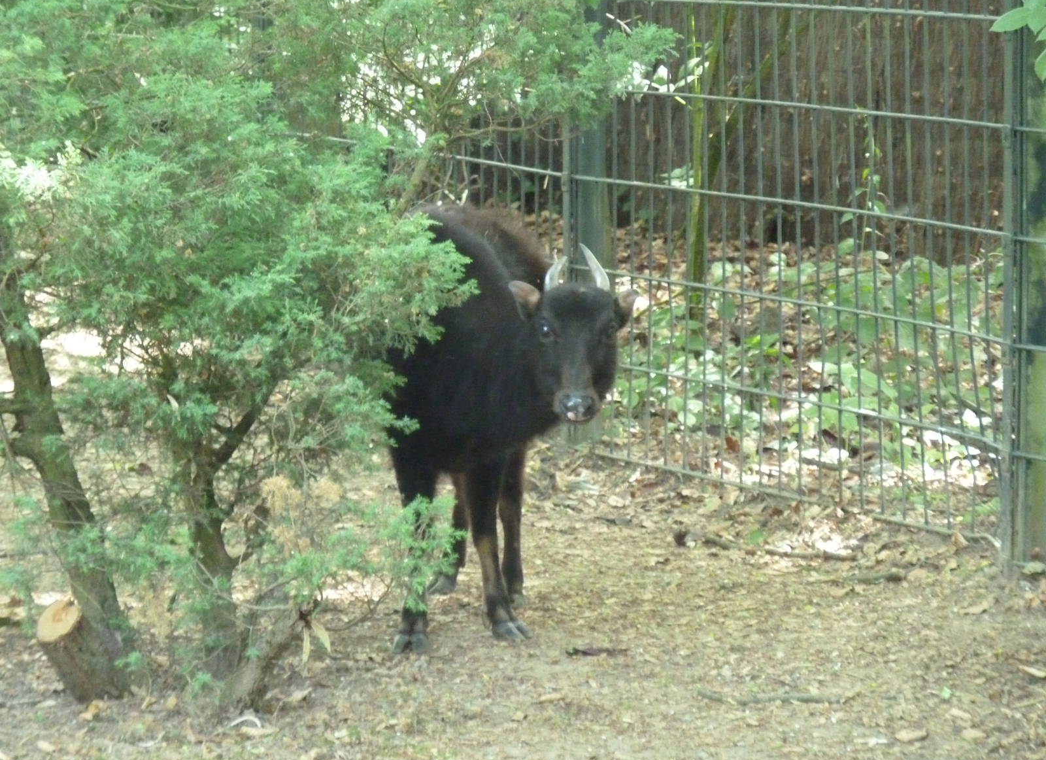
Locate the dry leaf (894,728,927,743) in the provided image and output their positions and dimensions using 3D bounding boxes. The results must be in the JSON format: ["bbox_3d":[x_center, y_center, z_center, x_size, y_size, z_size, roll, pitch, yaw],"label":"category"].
[{"bbox_3d":[0.581,0.532,9.516,0.049,0.018,0.033,0,4,0],"label":"dry leaf"}]

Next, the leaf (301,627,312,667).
[{"bbox_3d":[-0.336,0.415,9.850,0.015,0.061,0.014,0,4,0],"label":"leaf"}]

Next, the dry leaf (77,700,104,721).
[{"bbox_3d":[-0.665,0.510,9.796,0.041,0.027,0.035,0,4,0],"label":"dry leaf"}]

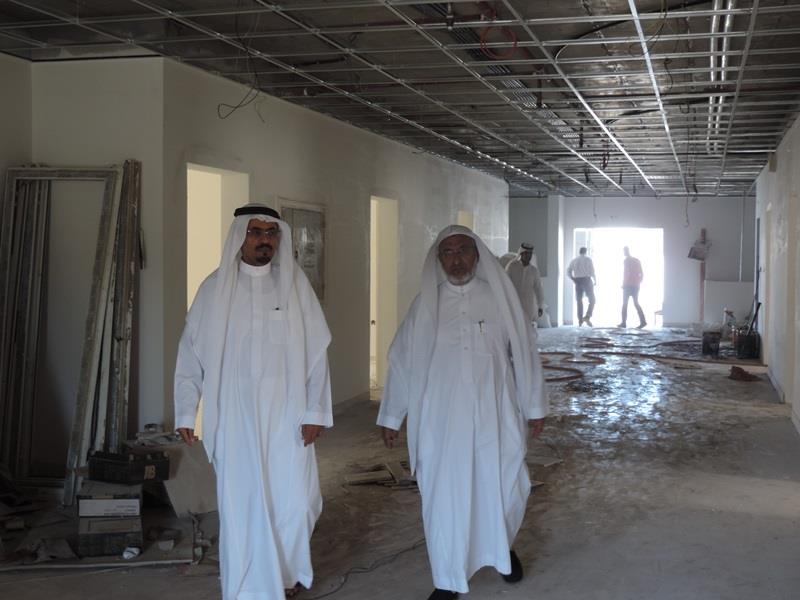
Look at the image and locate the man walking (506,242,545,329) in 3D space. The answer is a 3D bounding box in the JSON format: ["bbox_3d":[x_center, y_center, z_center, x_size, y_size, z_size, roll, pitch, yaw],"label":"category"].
[{"bbox_3d":[1.626,0.092,14.300,0.540,1.700,0.450,1,2,12],"label":"man walking"}]

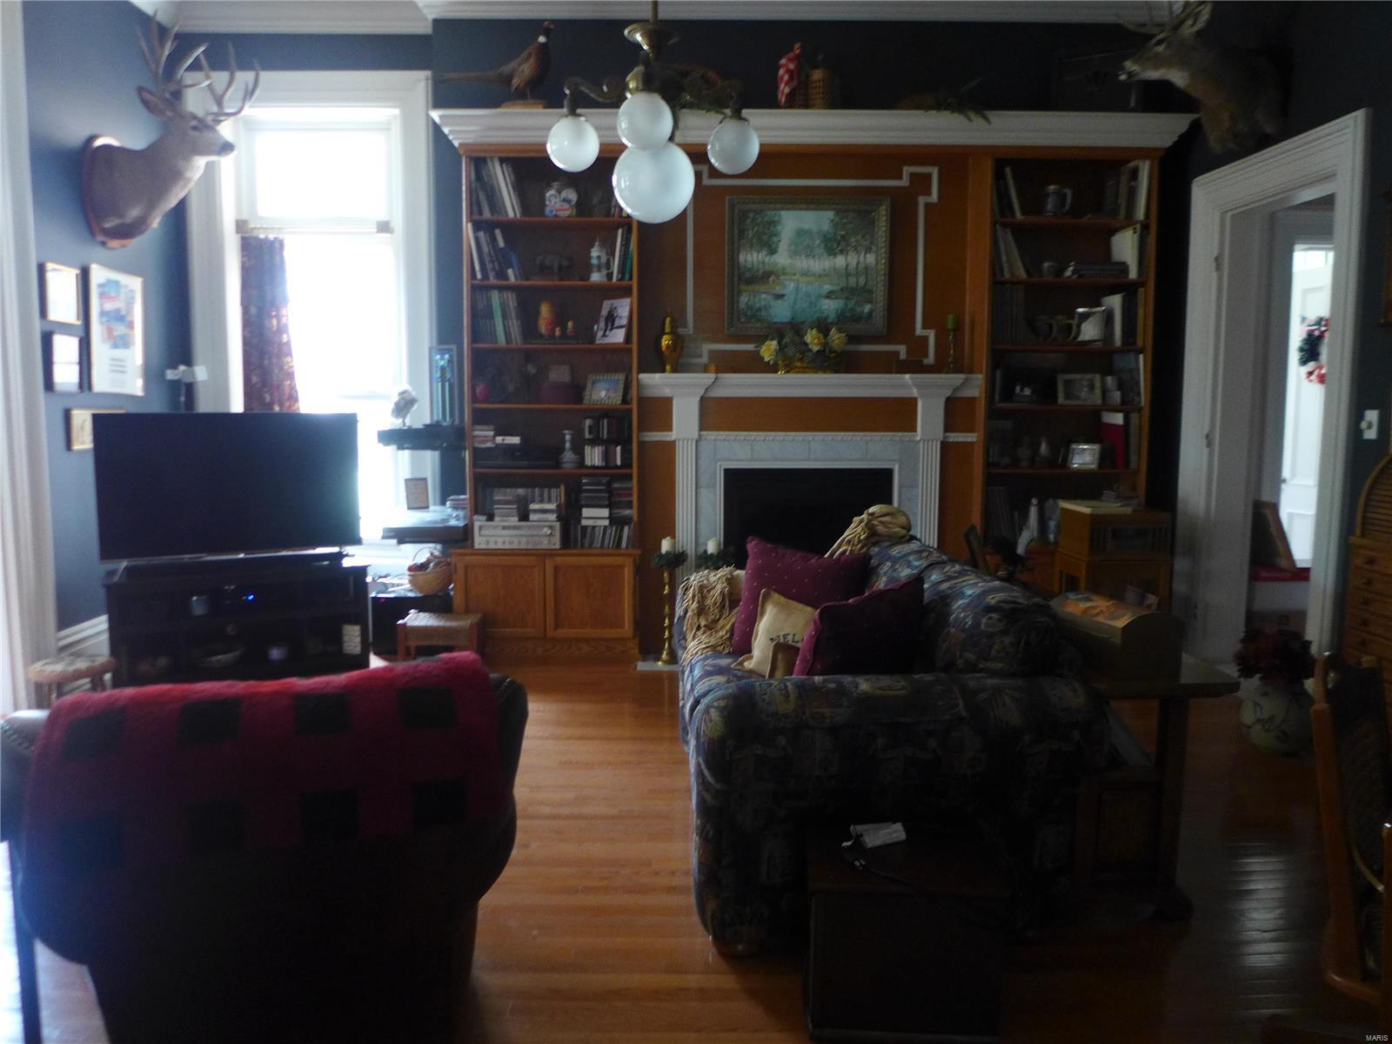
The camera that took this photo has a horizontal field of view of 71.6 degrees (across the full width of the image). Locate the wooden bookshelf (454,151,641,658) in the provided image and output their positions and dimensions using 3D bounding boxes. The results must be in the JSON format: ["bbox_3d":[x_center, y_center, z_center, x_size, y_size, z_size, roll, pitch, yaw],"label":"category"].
[{"bbox_3d":[-0.749,-0.593,4.967,0.944,2.517,0.400,0,6,0],"label":"wooden bookshelf"}]

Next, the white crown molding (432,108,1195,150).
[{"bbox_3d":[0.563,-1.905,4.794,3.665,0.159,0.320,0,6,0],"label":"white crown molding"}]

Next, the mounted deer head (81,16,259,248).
[{"bbox_3d":[-2.463,-1.775,4.457,0.630,0.963,0.530,-1,6,-10],"label":"mounted deer head"}]

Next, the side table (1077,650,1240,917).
[{"bbox_3d":[1.126,0.653,2.693,0.385,0.610,0.660,0,6,-1],"label":"side table"}]

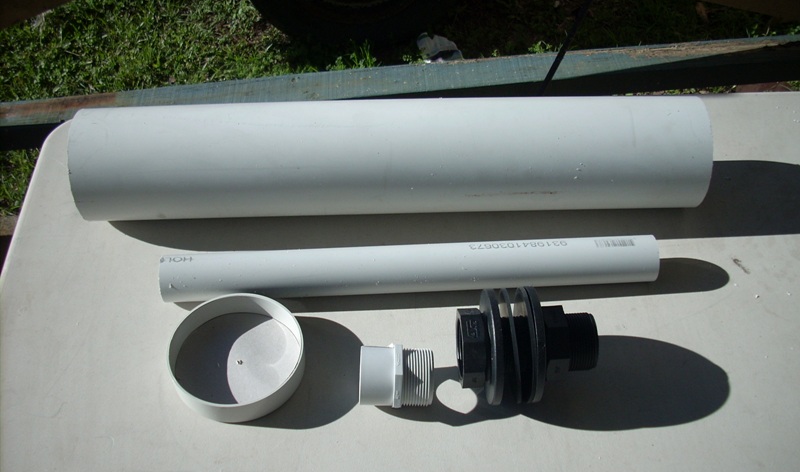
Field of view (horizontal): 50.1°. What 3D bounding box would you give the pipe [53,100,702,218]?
[{"bbox_3d":[-0.007,-0.076,0.833,0.600,0.110,0.110,-1,48,-2],"label":"pipe"}]

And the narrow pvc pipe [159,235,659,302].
[{"bbox_3d":[0.011,0.030,0.782,0.450,0.043,0.043,-2,48,-3],"label":"narrow pvc pipe"}]

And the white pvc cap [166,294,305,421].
[{"bbox_3d":[-0.139,0.103,0.727,0.117,0.025,0.117,-1,48,-2],"label":"white pvc cap"}]

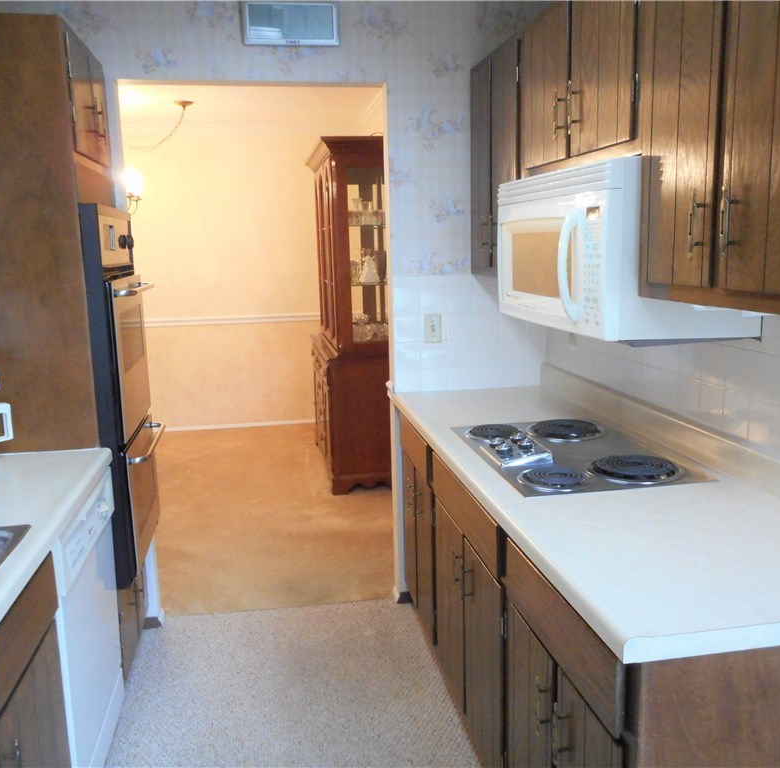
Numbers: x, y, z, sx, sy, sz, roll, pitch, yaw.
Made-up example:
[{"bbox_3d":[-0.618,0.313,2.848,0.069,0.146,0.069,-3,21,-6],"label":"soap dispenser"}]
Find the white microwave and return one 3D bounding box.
[{"bbox_3d":[0.597,-0.368,2.032,0.411,0.407,0.759,-3,11,-10],"label":"white microwave"}]

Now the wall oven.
[{"bbox_3d":[-1.090,0.024,2.444,0.605,1.166,0.563,-3,11,-10],"label":"wall oven"}]

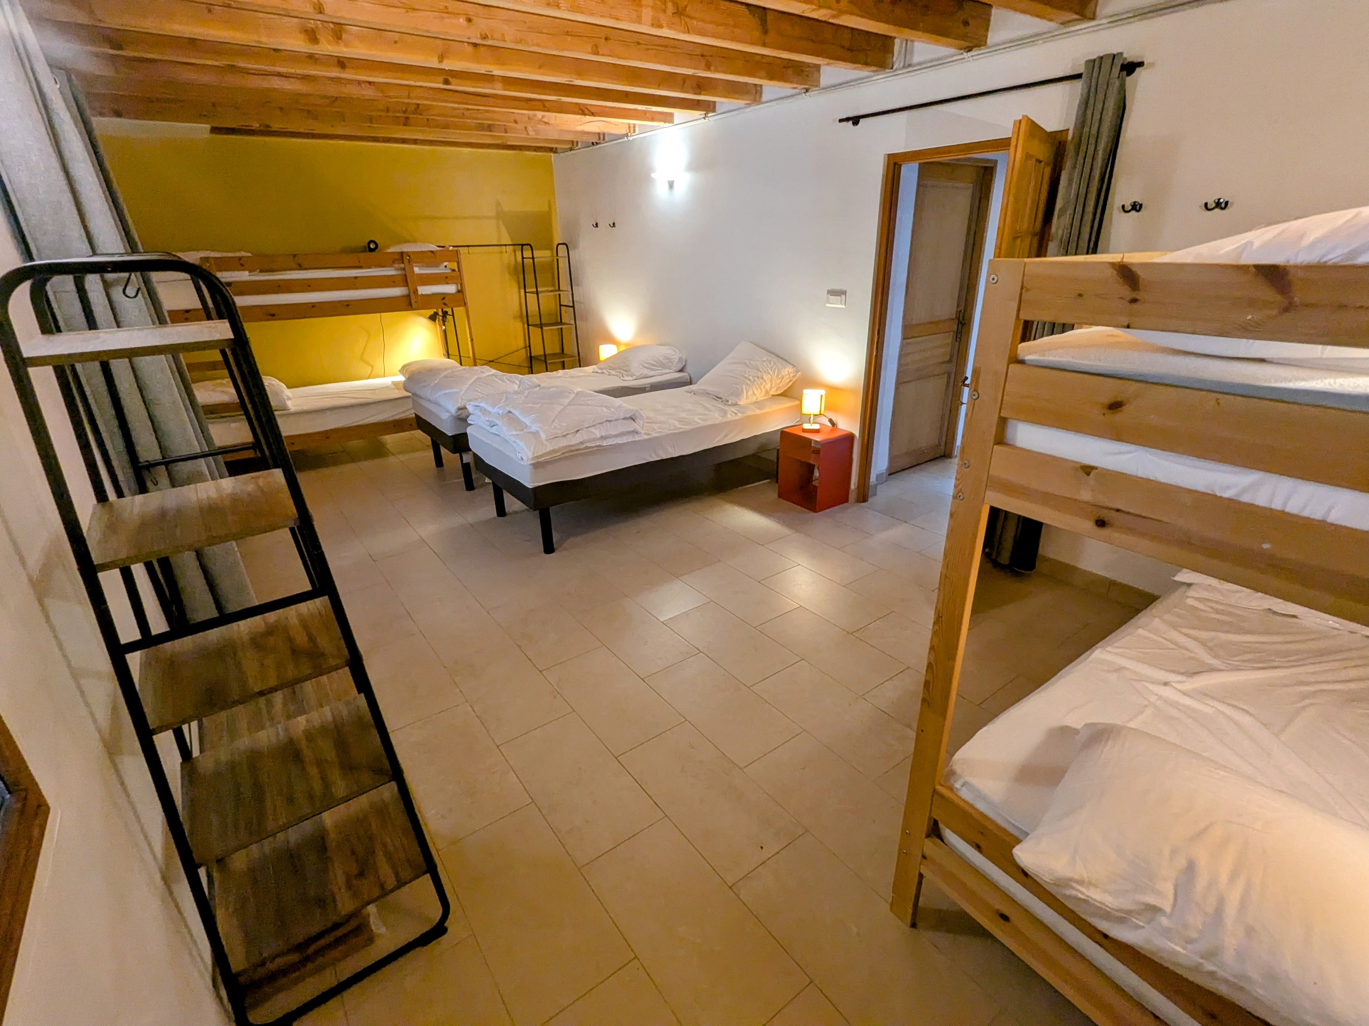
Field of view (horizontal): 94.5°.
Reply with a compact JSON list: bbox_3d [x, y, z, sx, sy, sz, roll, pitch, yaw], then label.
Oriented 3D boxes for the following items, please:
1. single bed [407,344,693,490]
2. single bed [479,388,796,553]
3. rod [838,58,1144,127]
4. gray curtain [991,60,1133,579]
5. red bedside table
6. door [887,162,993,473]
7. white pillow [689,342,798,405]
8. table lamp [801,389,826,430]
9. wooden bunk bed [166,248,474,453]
[{"bbox_3d":[-1.004,-0.838,5.155,2.020,0.720,0.910,-18,28,-33],"label":"single bed"},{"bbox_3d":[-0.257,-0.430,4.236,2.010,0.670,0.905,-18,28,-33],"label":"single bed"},{"bbox_3d":[1.315,-1.939,2.954,0.080,0.050,1.460,-18,28,-33],"label":"rod"},{"bbox_3d":[1.678,-0.738,2.880,0.130,2.230,0.240,-18,28,-33],"label":"gray curtain"},{"bbox_3d":[0.856,-0.307,4.141,0.305,0.472,0.335,-18,28,-33],"label":"red bedside table"},{"bbox_3d":[1.726,-1.291,4.391,0.730,2.030,0.045,-18,28,-33],"label":"door"},{"bbox_3d":[0.393,-0.950,4.415,0.560,0.140,0.580,-37,42,-17],"label":"white pillow"},{"bbox_3d":[0.815,-0.652,4.010,0.140,0.270,0.125,3,24,11],"label":"table lamp"},{"bbox_3d":[-2.886,-1.270,5.174,2.050,1.580,0.950,-18,28,-33],"label":"wooden bunk bed"}]

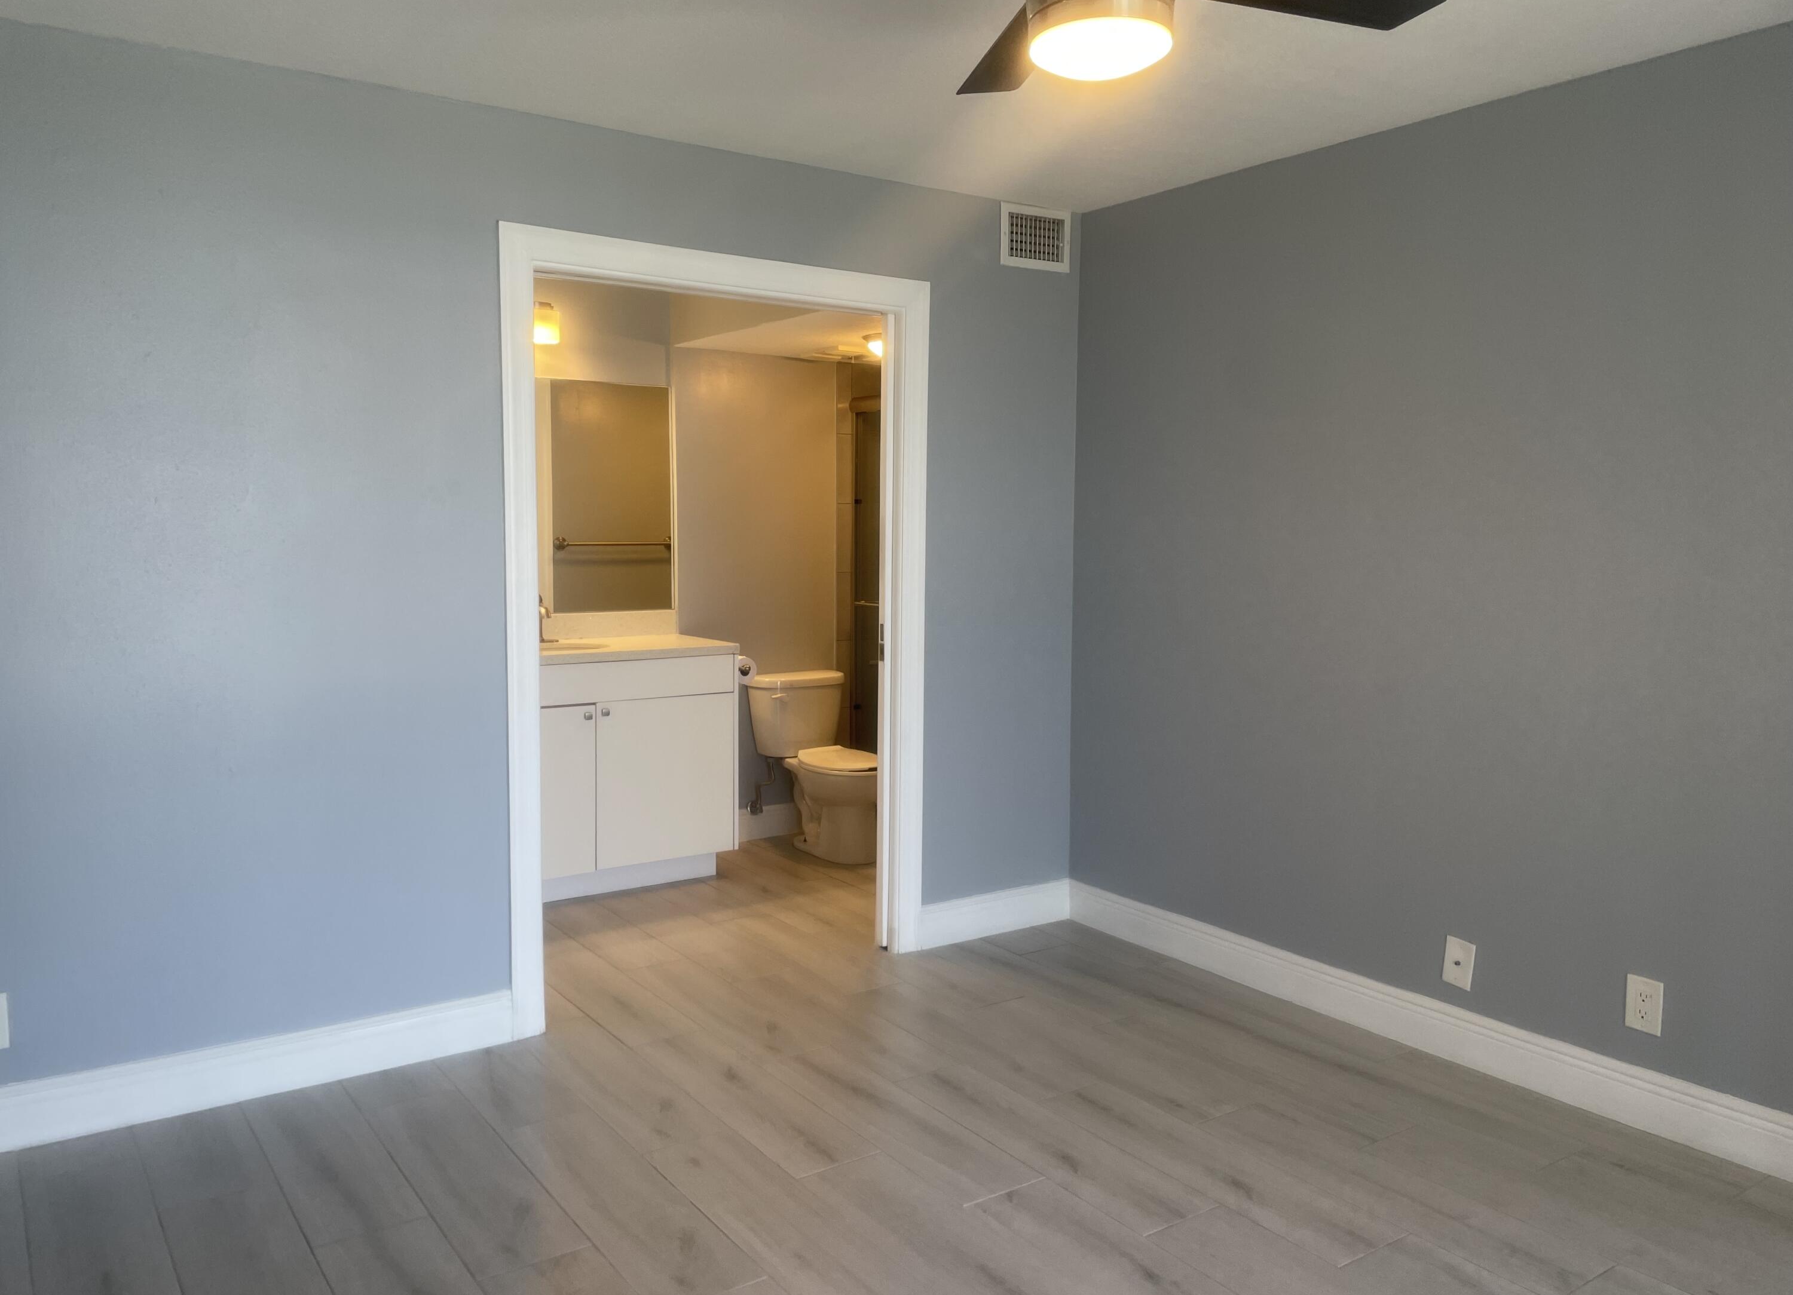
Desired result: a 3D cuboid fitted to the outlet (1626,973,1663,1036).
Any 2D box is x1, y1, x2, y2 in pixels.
[{"bbox_3d":[1.738,0.828,3.121,0.010,0.123,0.080,-3,6,-35],"label":"outlet"}]

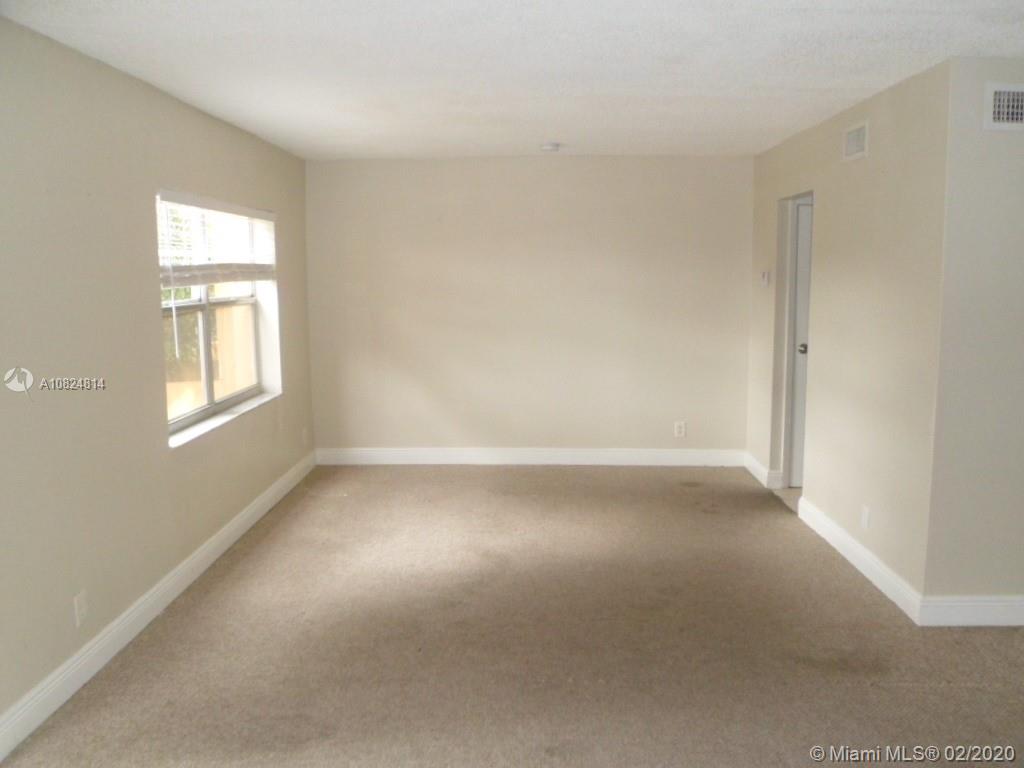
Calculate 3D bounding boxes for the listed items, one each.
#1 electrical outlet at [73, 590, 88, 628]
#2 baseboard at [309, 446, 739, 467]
[{"bbox_3d":[-1.660,0.867,3.084,0.010,0.118,0.073,0,8,1],"label":"electrical outlet"},{"bbox_3d":[0.143,0.587,6.423,3.455,0.133,0.018,0,8,1],"label":"baseboard"}]

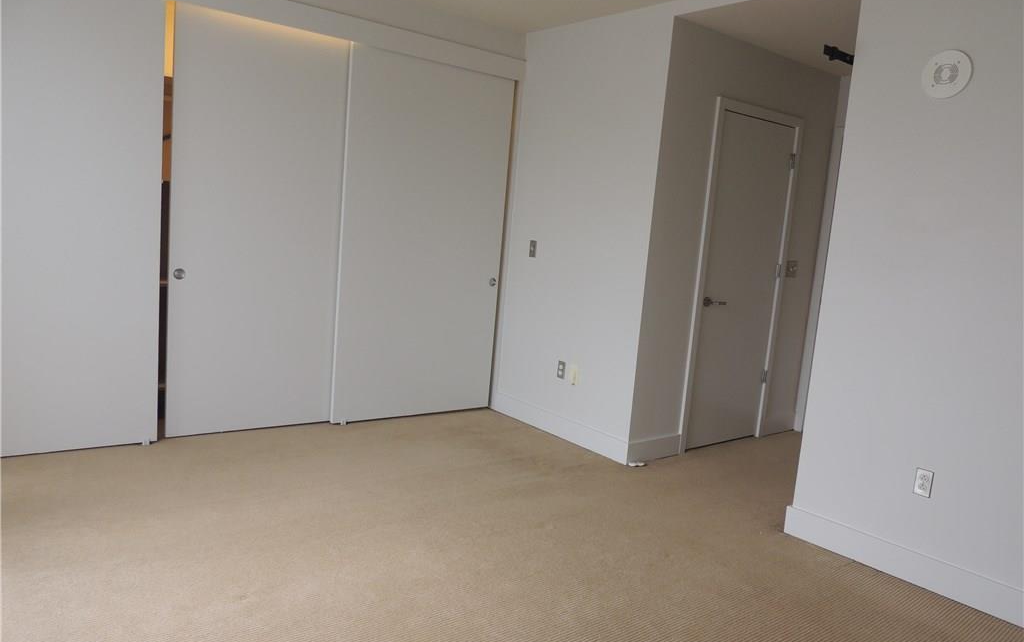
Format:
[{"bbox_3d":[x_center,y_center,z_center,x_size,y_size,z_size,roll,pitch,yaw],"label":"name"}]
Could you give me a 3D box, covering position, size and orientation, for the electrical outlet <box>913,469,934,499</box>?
[{"bbox_3d":[1.747,0.687,3.021,0.010,0.113,0.069,-2,10,-39],"label":"electrical outlet"}]

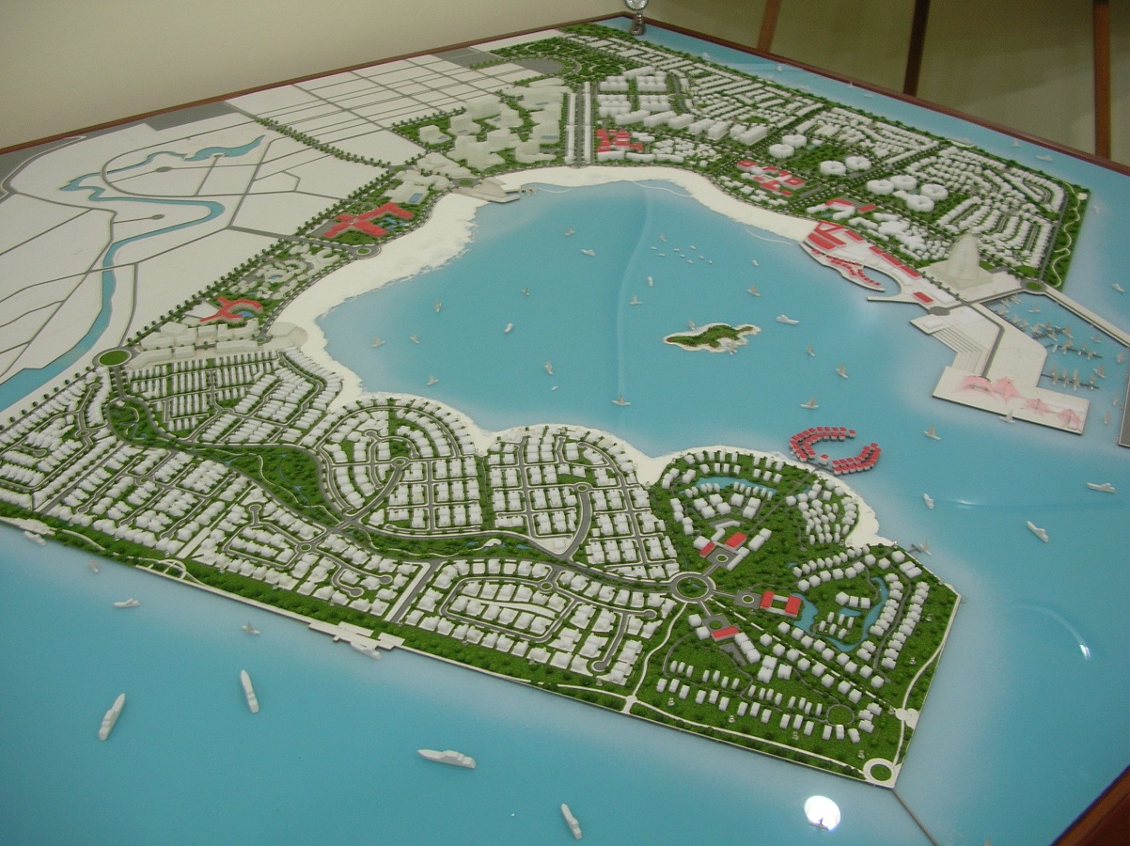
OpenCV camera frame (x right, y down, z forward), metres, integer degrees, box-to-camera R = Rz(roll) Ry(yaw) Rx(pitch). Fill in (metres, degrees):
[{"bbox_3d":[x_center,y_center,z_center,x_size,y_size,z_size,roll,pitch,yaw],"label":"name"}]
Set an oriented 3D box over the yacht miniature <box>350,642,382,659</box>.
[{"bbox_3d":[-0.208,0.237,1.190,0.038,0.008,0.008,17,38,23],"label":"yacht miniature"}]

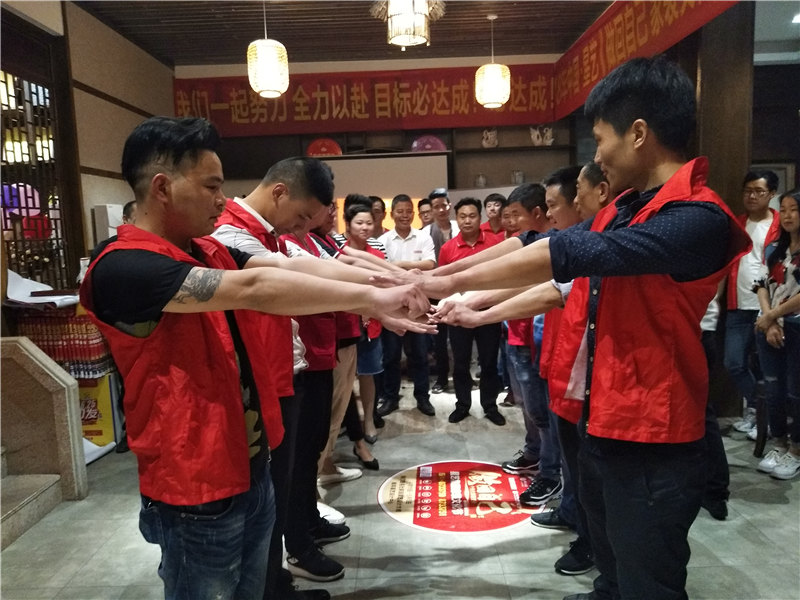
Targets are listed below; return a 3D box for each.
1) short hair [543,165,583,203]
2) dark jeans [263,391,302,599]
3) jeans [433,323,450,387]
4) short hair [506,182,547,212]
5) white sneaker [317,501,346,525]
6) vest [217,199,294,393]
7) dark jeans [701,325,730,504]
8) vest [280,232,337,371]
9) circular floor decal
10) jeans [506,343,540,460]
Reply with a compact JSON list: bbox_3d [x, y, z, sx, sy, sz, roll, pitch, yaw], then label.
[{"bbox_3d":[0.698,-0.469,2.460,0.220,0.180,0.180,-15,8,-7],"label":"short hair"},{"bbox_3d":[-0.490,0.642,2.170,0.300,0.900,0.400,-2,7,2],"label":"dark jeans"},{"bbox_3d":[0.345,0.264,5.160,0.380,0.920,0.270,-2,7,6],"label":"jeans"},{"bbox_3d":[0.641,-0.510,3.020,0.220,0.170,0.180,-22,14,-24],"label":"short hair"},{"bbox_3d":[-0.390,1.019,2.990,0.280,0.110,0.100,1,7,24],"label":"white sneaker"},{"bbox_3d":[-0.535,-0.026,2.120,0.340,0.670,0.500,3,7,2],"label":"vest"},{"bbox_3d":[1.420,0.485,2.900,0.380,0.920,0.280,2,8,34],"label":"dark jeans"},{"bbox_3d":[-0.415,-0.018,2.520,0.310,0.600,0.480,2,7,3],"label":"vest"},{"bbox_3d":[0.320,1.019,3.195,0.900,0.010,0.900,-2,7,0],"label":"circular floor decal"},{"bbox_3d":[0.700,0.484,3.160,0.300,0.880,0.420,-3,7,-7],"label":"jeans"}]

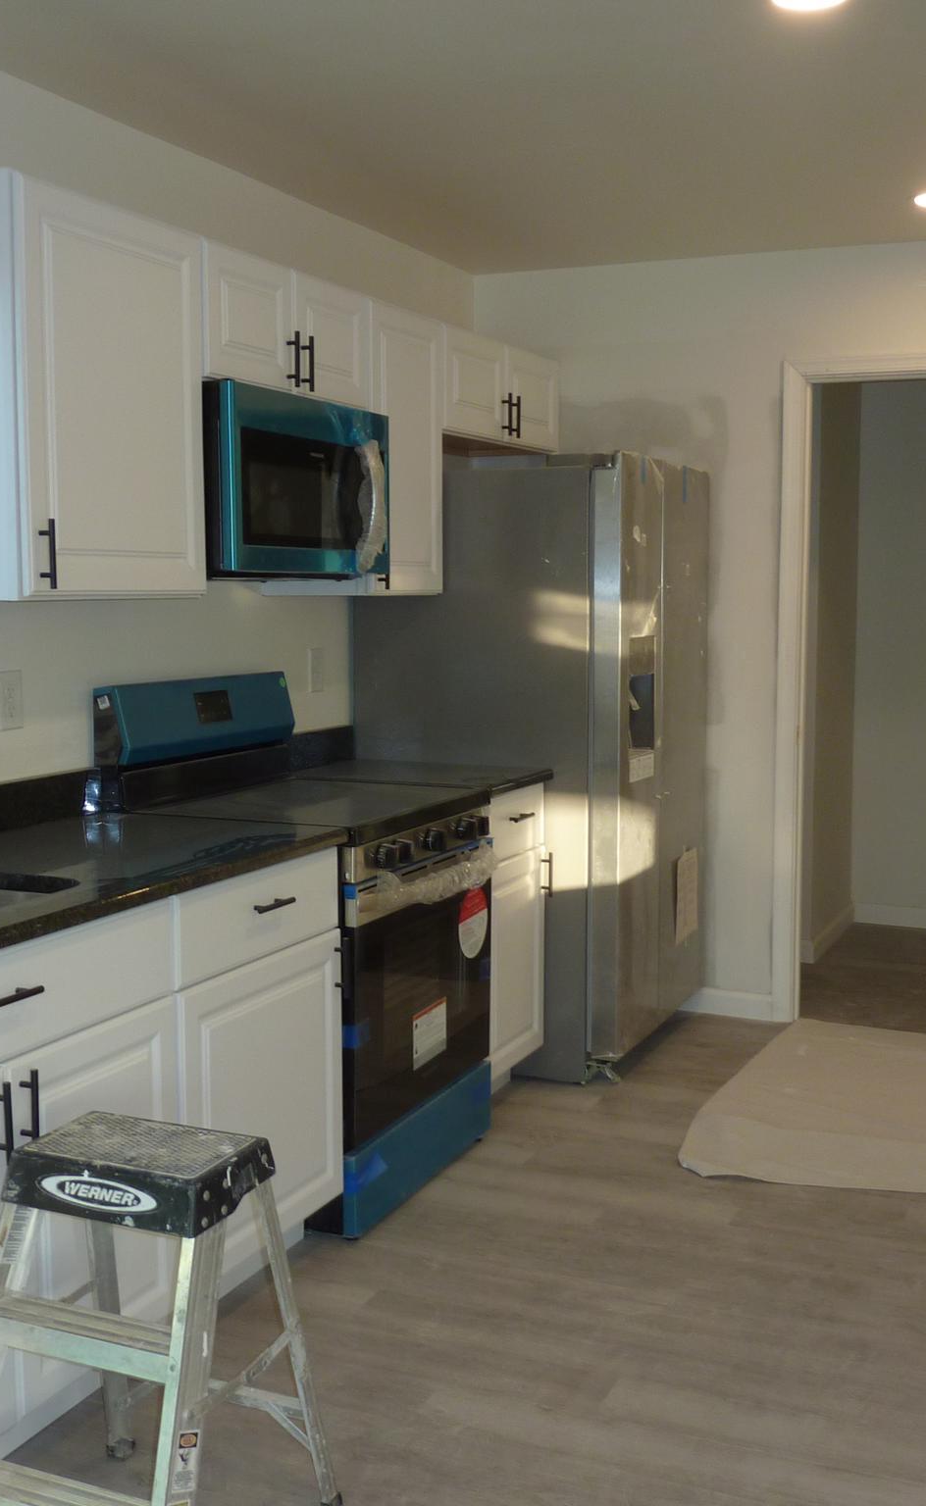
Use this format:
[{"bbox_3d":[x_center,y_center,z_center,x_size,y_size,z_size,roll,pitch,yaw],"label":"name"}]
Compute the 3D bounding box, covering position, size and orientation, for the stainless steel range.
[{"bbox_3d":[-0.356,0.426,3.817,0.678,1.193,0.765,3,7,24],"label":"stainless steel range"}]

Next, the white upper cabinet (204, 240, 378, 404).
[{"bbox_3d":[-0.539,-0.985,3.708,0.327,0.293,0.766,3,7,24],"label":"white upper cabinet"}]

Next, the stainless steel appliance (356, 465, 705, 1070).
[{"bbox_3d":[0.232,0.016,4.894,0.838,1.765,0.881,3,7,24],"label":"stainless steel appliance"}]

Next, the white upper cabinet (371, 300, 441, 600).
[{"bbox_3d":[-0.293,-0.809,4.278,0.327,0.760,0.437,3,7,24],"label":"white upper cabinet"}]

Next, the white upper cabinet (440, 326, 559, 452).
[{"bbox_3d":[-0.018,-1.110,4.863,0.327,0.294,0.911,3,7,24],"label":"white upper cabinet"}]

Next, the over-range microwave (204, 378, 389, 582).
[{"bbox_3d":[-0.495,-0.622,3.743,0.405,0.428,0.761,3,7,24],"label":"over-range microwave"}]

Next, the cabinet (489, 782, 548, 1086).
[{"bbox_3d":[-0.135,0.508,4.410,0.621,0.847,0.447,3,7,24],"label":"cabinet"}]

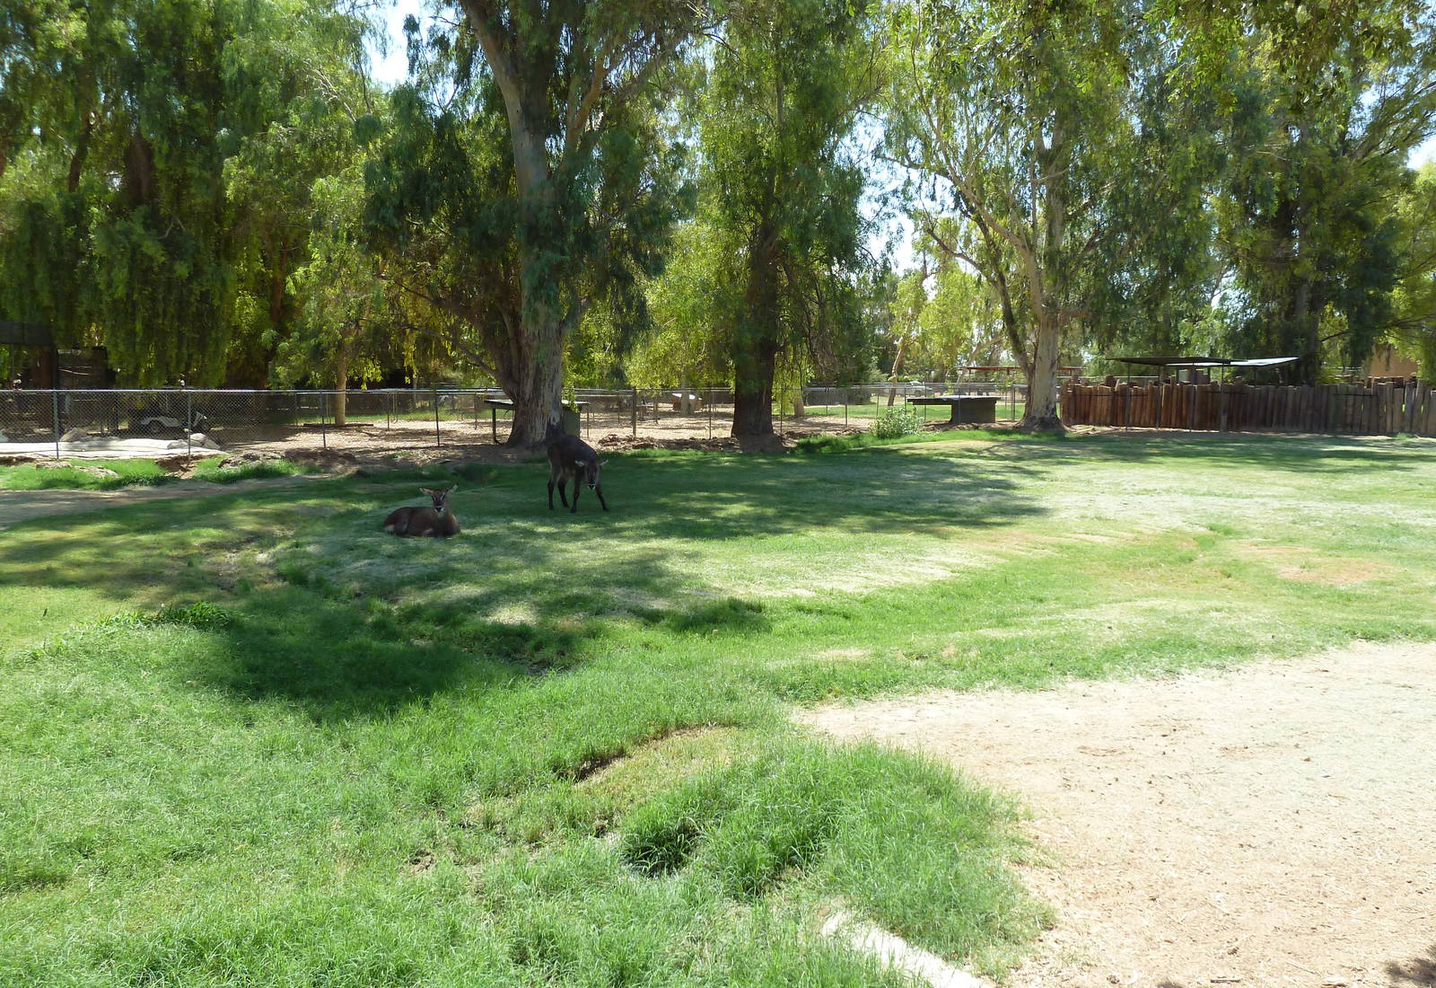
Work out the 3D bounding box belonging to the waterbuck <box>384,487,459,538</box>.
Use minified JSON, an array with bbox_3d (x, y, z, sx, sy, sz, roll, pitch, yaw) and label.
[{"bbox_3d":[-3.670,0.195,12.850,1.080,0.640,0.490,4,7,32],"label":"waterbuck"}]

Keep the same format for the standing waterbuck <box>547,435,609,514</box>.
[{"bbox_3d":[-2.020,-0.290,14.900,0.460,1.120,1.250,-5,8,-38],"label":"standing waterbuck"}]

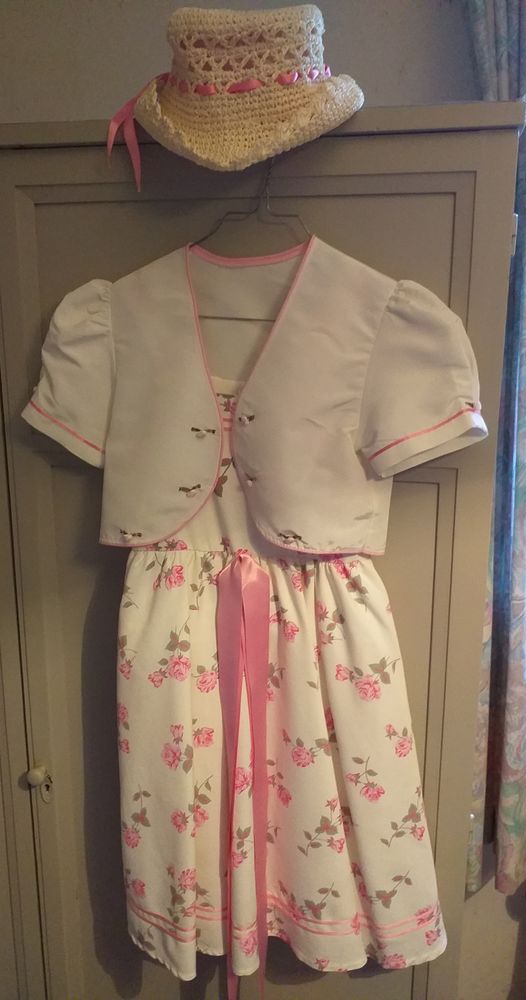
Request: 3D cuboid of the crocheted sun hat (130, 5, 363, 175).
[{"bbox_3d":[-0.014,-0.493,0.930,0.260,0.170,0.255,1,28,6],"label":"crocheted sun hat"}]

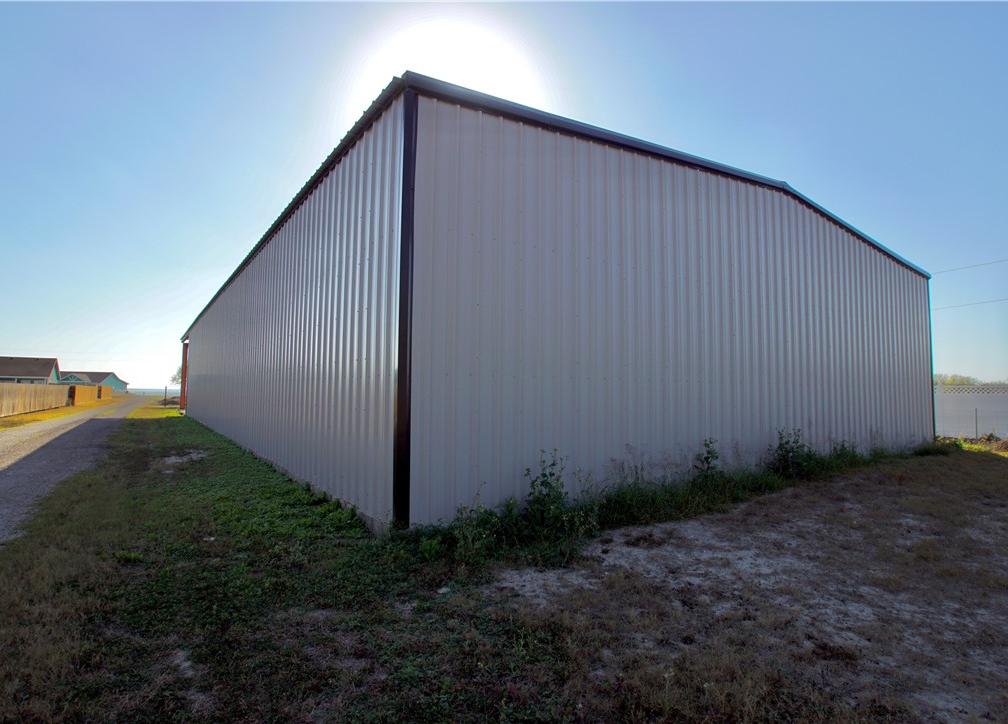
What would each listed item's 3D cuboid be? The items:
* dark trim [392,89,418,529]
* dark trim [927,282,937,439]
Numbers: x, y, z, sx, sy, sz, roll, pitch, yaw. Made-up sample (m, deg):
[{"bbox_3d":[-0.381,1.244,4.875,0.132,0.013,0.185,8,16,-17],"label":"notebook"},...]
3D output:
[{"bbox_3d":[-1.047,-0.597,5.767,0.130,4.630,0.130,3,-4,-35],"label":"dark trim"},{"bbox_3d":[12.042,-0.069,15.313,0.130,4.500,0.130,3,-4,-35],"label":"dark trim"}]

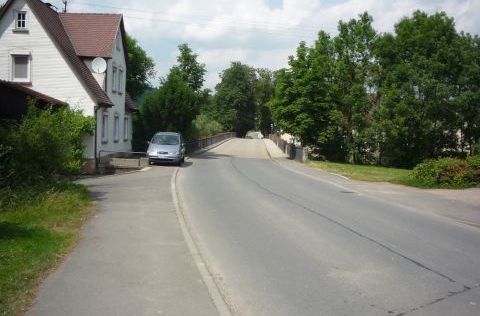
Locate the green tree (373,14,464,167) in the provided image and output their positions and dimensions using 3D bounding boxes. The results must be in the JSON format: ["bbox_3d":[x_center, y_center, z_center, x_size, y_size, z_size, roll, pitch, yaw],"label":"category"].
[{"bbox_3d":[10.060,-3.920,25.000,5.000,8.790,5.000,0,3,0],"label":"green tree"}]

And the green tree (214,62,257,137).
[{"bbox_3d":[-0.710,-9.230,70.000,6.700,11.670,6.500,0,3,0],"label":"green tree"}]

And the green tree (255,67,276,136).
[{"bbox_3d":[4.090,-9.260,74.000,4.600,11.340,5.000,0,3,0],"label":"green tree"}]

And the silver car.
[{"bbox_3d":[-4.160,-0.550,25.800,1.830,1.720,4.600,0,3,-4],"label":"silver car"}]

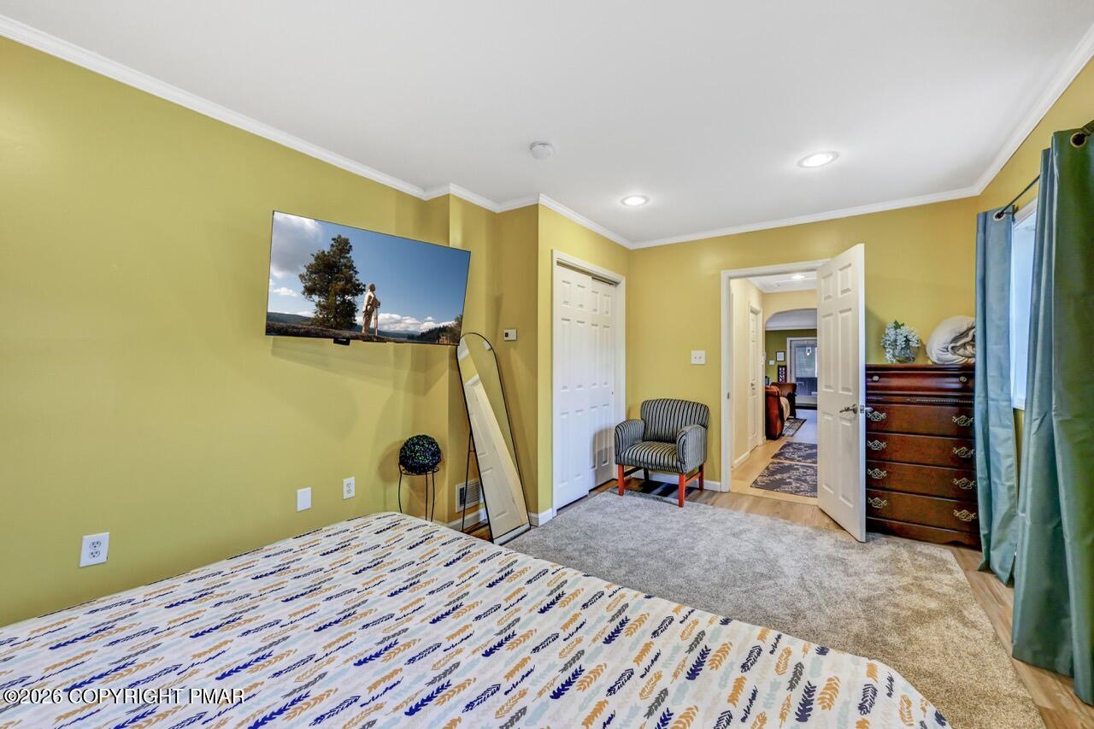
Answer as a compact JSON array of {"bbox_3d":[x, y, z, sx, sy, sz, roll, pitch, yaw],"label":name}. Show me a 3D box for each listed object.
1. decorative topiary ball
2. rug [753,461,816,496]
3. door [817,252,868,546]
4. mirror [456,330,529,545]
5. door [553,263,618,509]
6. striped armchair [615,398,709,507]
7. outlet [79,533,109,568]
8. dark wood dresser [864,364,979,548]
[{"bbox_3d":[-0.865,0.612,2.900,0.280,0.275,0.280,0,0,0],"label":"decorative topiary ball"},{"bbox_3d":[2.641,1.194,4.528,0.630,0.010,1.390,0,0,35],"label":"rug"},{"bbox_3d":[2.228,0.188,3.236,0.038,2.010,0.765,0,0,15],"label":"door"},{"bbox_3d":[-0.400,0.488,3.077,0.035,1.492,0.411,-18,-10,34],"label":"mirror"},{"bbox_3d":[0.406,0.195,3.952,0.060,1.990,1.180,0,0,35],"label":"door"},{"bbox_3d":[1.076,0.773,4.003,0.680,0.855,0.690,0,0,35],"label":"striped armchair"},{"bbox_3d":[-1.881,0.773,1.771,0.008,0.122,0.076,0,0,35],"label":"outlet"},{"bbox_3d":[2.656,0.608,3.079,0.670,1.196,0.422,0,0,35],"label":"dark wood dresser"}]

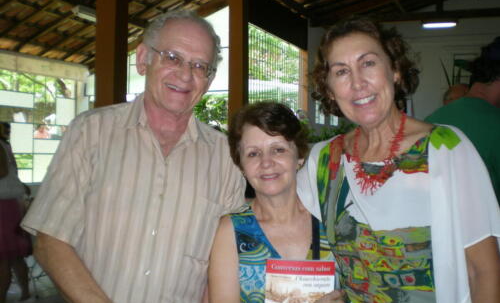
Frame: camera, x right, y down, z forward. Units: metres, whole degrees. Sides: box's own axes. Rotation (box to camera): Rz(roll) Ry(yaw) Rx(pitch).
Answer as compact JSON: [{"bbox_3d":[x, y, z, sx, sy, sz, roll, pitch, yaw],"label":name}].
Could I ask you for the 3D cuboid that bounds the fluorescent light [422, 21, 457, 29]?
[{"bbox_3d":[3.492,-2.324,10.126,0.610,0.090,0.110,2,2,23],"label":"fluorescent light"}]

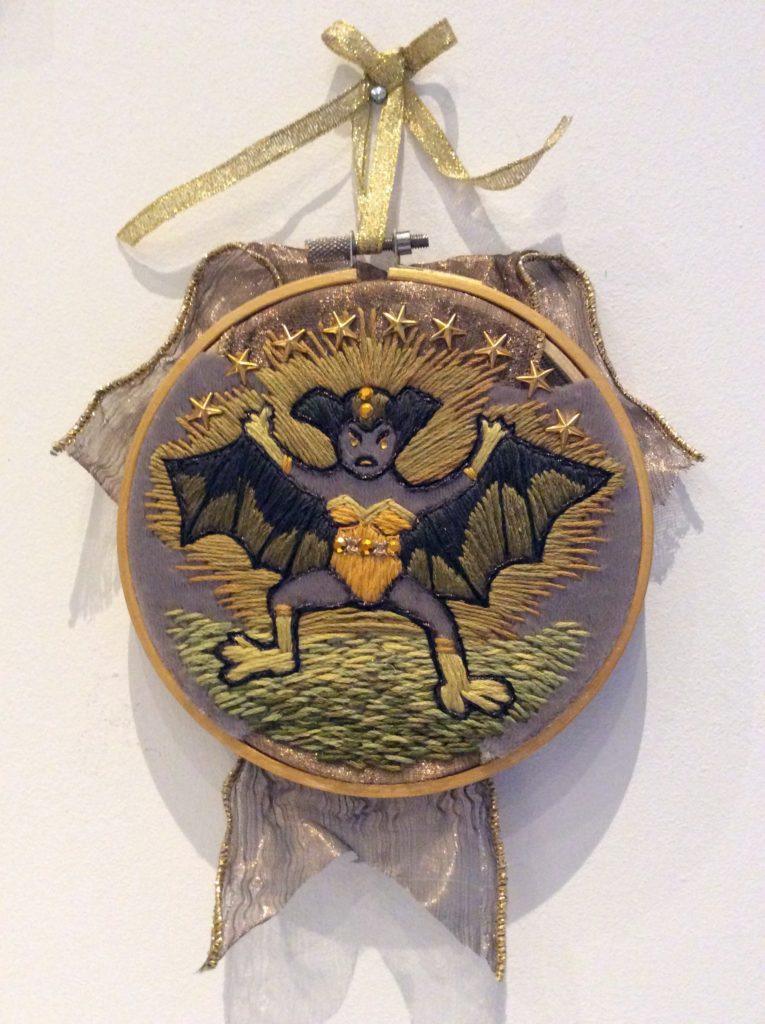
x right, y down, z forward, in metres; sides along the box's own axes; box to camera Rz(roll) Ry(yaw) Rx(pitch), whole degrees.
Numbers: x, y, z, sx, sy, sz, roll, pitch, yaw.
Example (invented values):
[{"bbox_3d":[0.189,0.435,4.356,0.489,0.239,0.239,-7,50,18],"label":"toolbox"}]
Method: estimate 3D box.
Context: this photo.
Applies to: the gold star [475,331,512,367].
[{"bbox_3d":[0.029,-0.043,0.247,0.010,0.010,0.003,0,0,0],"label":"gold star"}]

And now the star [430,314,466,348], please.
[{"bbox_3d":[0.018,-0.047,0.247,0.009,0.009,0.003,0,0,0],"label":"star"}]

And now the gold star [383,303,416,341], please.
[{"bbox_3d":[0.005,-0.049,0.247,0.009,0.010,0.003,0,0,0],"label":"gold star"}]

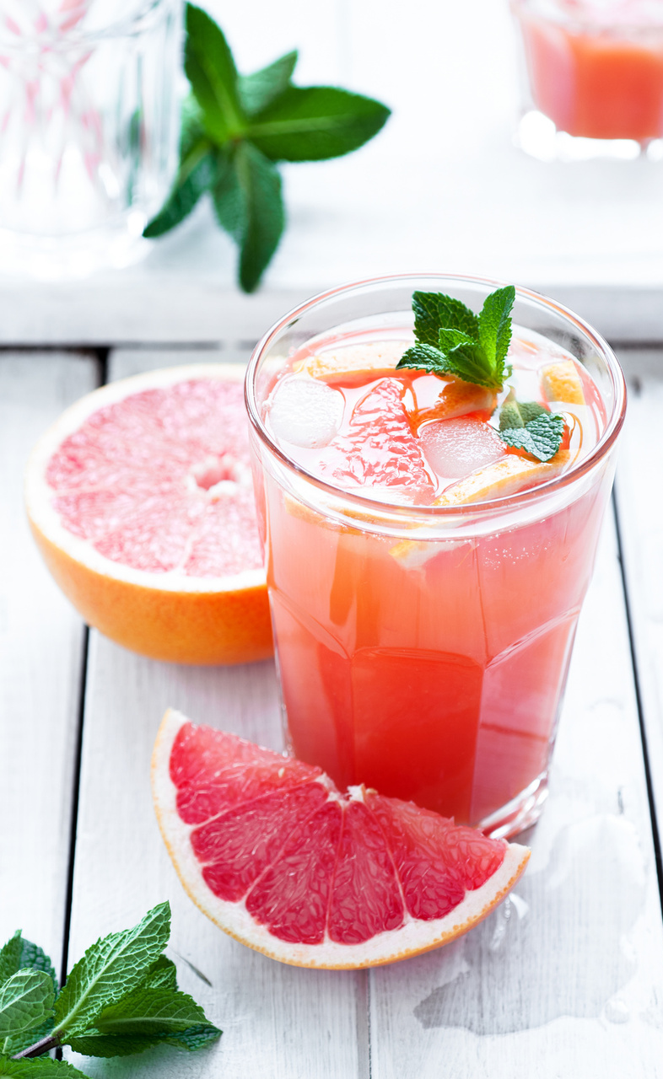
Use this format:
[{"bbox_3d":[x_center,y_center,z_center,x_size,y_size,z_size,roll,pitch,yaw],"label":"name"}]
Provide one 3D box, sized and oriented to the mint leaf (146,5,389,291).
[{"bbox_3d":[-0.022,-0.121,0.827,0.079,0.051,0.079,0,44,0],"label":"mint leaf"}]

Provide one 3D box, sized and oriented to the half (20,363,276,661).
[{"bbox_3d":[-0.031,0.000,0.737,0.102,0.046,0.102,0,39,0],"label":"half"}]

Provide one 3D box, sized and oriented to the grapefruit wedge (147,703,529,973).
[{"bbox_3d":[-0.003,0.085,0.660,0.097,0.040,0.049,19,70,19],"label":"grapefruit wedge"}]

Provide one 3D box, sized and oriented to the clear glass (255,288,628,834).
[{"bbox_3d":[0.024,0.012,0.663,0.088,0.128,0.088,0,44,0],"label":"clear glass"}]

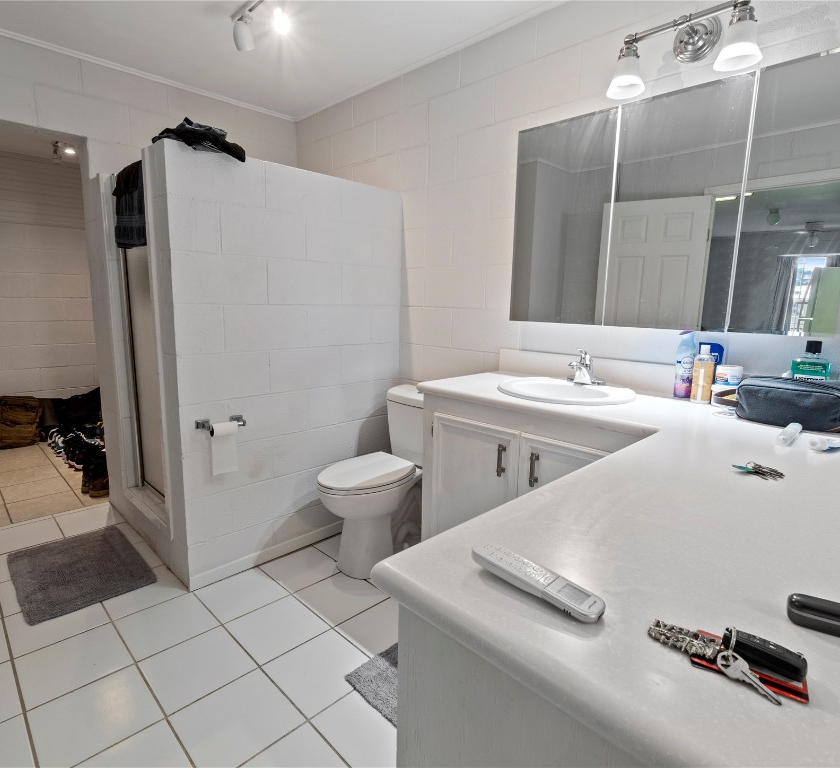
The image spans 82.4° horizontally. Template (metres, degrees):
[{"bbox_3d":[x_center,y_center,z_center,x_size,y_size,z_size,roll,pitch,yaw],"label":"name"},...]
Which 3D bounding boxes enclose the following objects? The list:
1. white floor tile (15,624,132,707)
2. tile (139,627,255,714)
[{"bbox_3d":[-1.197,0.967,1.663,0.306,0.012,0.296,10,12,44],"label":"white floor tile"},{"bbox_3d":[-0.757,0.963,1.633,0.301,0.010,0.297,10,13,44],"label":"tile"}]

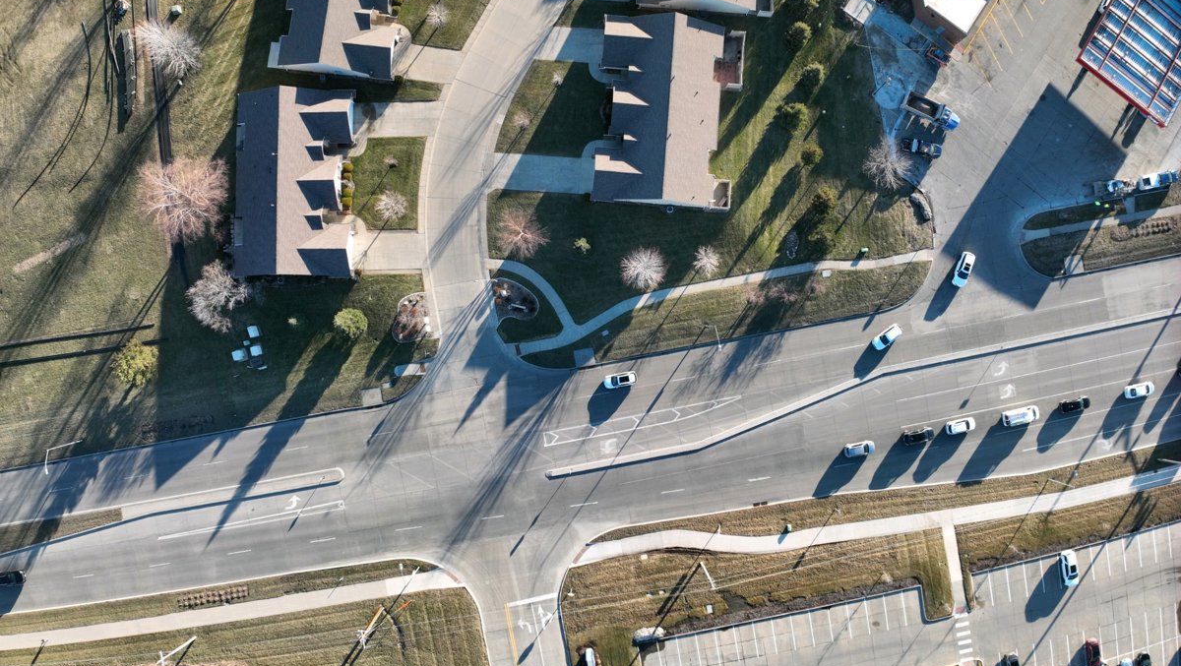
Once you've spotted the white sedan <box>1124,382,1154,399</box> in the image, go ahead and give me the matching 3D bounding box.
[{"bbox_3d":[76.116,7.919,113.553,4.500,1.450,1.800,-12,90,0],"label":"white sedan"}]

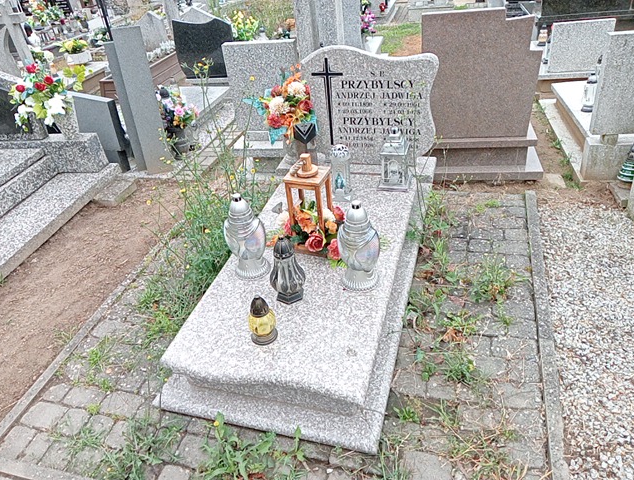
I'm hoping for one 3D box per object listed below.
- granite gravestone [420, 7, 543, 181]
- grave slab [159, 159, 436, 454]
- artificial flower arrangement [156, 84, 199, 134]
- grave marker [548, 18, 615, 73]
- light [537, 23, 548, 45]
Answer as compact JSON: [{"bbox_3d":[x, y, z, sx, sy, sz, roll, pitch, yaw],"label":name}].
[{"bbox_3d":[1.016,-0.896,3.246,0.800,1.030,0.310,1,32,14],"label":"granite gravestone"},{"bbox_3d":[0.026,0.088,2.481,0.875,0.227,1.766,6,37,15],"label":"grave slab"},{"bbox_3d":[-1.091,-1.021,4.049,0.320,0.340,0.300,3,33,16],"label":"artificial flower arrangement"},{"bbox_3d":[2.181,-1.605,4.291,0.445,0.410,0.090,3,33,16],"label":"grave marker"},{"bbox_3d":[2.289,-2.078,5.240,0.105,0.200,0.105,3,33,16],"label":"light"}]

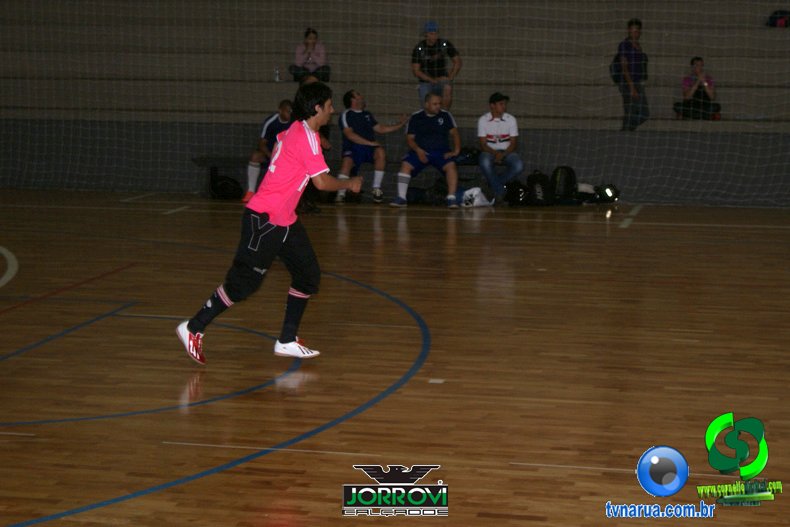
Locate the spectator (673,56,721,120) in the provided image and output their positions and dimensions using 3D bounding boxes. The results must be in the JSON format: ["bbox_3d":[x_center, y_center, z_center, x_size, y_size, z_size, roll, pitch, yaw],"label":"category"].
[{"bbox_3d":[3.884,-2.279,21.202,0.600,0.820,0.600,2,7,10],"label":"spectator"}]

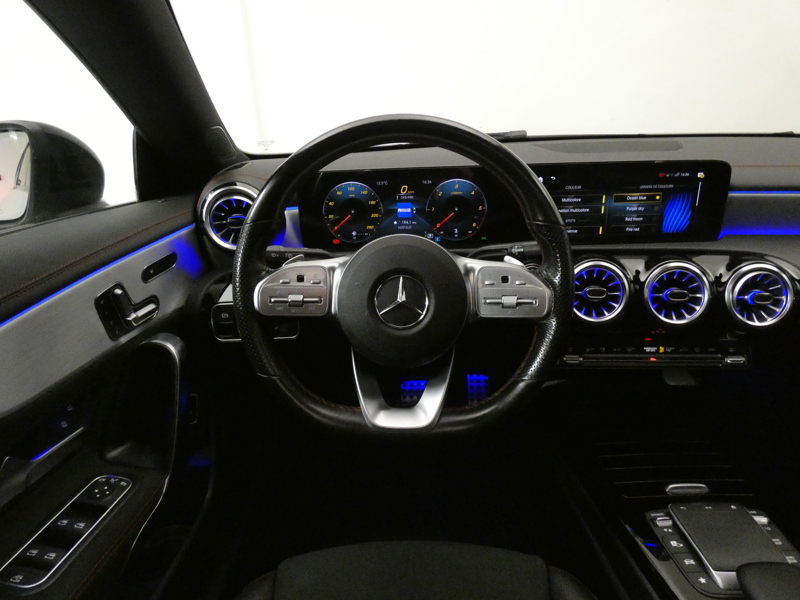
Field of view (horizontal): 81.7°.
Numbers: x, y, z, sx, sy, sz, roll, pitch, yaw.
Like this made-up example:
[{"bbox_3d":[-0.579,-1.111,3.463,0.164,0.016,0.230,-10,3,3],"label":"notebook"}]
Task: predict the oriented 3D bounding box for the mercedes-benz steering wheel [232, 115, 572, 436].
[{"bbox_3d":[0.003,-0.027,0.526,0.372,0.353,0.085,0,3,0],"label":"mercedes-benz steering wheel"}]

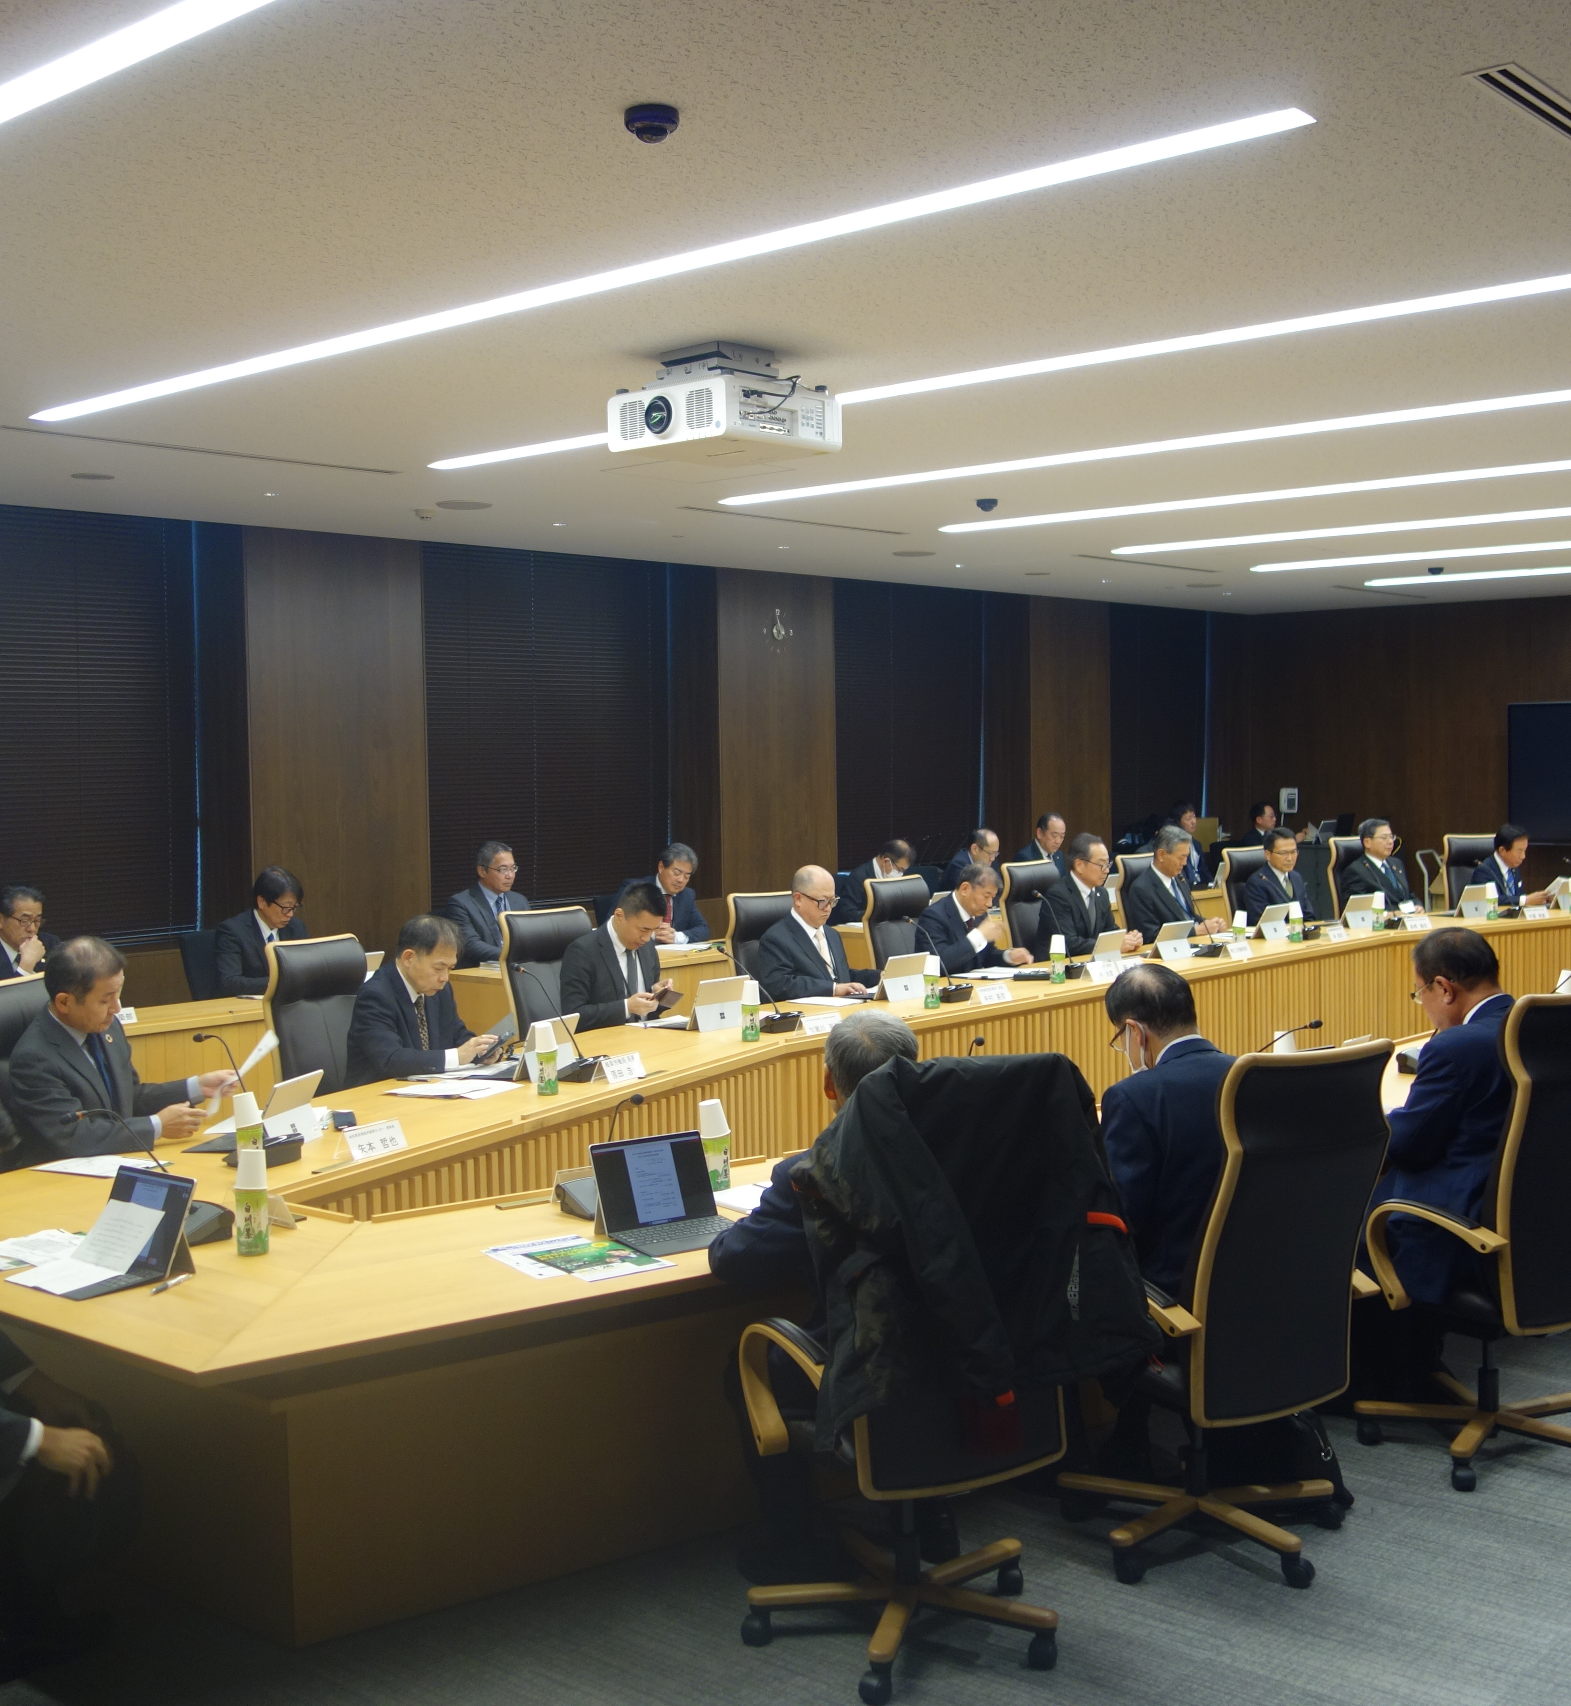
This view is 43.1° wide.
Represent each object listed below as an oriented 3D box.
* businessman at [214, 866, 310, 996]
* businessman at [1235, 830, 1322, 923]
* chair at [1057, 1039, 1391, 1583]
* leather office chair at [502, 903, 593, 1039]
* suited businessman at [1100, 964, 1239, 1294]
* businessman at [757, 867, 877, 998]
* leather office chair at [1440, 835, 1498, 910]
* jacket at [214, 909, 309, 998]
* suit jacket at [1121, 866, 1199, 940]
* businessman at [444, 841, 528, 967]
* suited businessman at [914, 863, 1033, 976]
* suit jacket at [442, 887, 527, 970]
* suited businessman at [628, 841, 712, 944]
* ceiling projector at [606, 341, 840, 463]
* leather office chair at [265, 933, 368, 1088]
[{"bbox_3d":[-2.358,0.708,9.295,0.740,1.290,0.520,2,4,39],"label":"businessman"},{"bbox_3d":[3.069,0.508,11.924,0.520,1.270,0.780,-3,3,-30],"label":"businessman"},{"bbox_3d":[0.933,0.977,4.440,0.660,1.160,0.680,-3,3,-29],"label":"chair"},{"bbox_3d":[-0.771,0.828,7.992,0.670,1.150,0.650,2,4,36],"label":"leather office chair"},{"bbox_3d":[0.813,0.897,4.660,0.550,1.275,0.780,-3,4,-33],"label":"suited businessman"},{"bbox_3d":[0.222,0.710,8.800,0.740,1.280,0.520,2,4,41],"label":"businessman"},{"bbox_3d":[4.786,0.459,13.255,0.640,1.140,0.680,-3,4,-35],"label":"leather office chair"},{"bbox_3d":[-2.435,0.570,9.353,0.460,0.620,0.500,1,4,38],"label":"jacket"},{"bbox_3d":[2.154,0.398,11.103,0.450,0.660,0.500,2,4,41],"label":"suit jacket"},{"bbox_3d":[-1.499,0.588,10.878,0.800,1.290,0.560,2,4,39],"label":"businessman"},{"bbox_3d":[0.956,0.674,9.829,0.760,1.230,0.520,2,4,41],"label":"suited businessman"},{"bbox_3d":[-1.537,0.489,10.458,0.420,0.650,0.500,2,4,44],"label":"suit jacket"},{"bbox_3d":[-0.564,0.580,11.346,0.520,1.290,0.780,-3,4,-40],"label":"suited businessman"},{"bbox_3d":[-0.184,-1.368,6.095,0.500,0.290,0.515,2,4,42],"label":"ceiling projector"},{"bbox_3d":[-1.415,0.891,6.886,0.670,1.150,0.650,1,3,26],"label":"leather office chair"}]

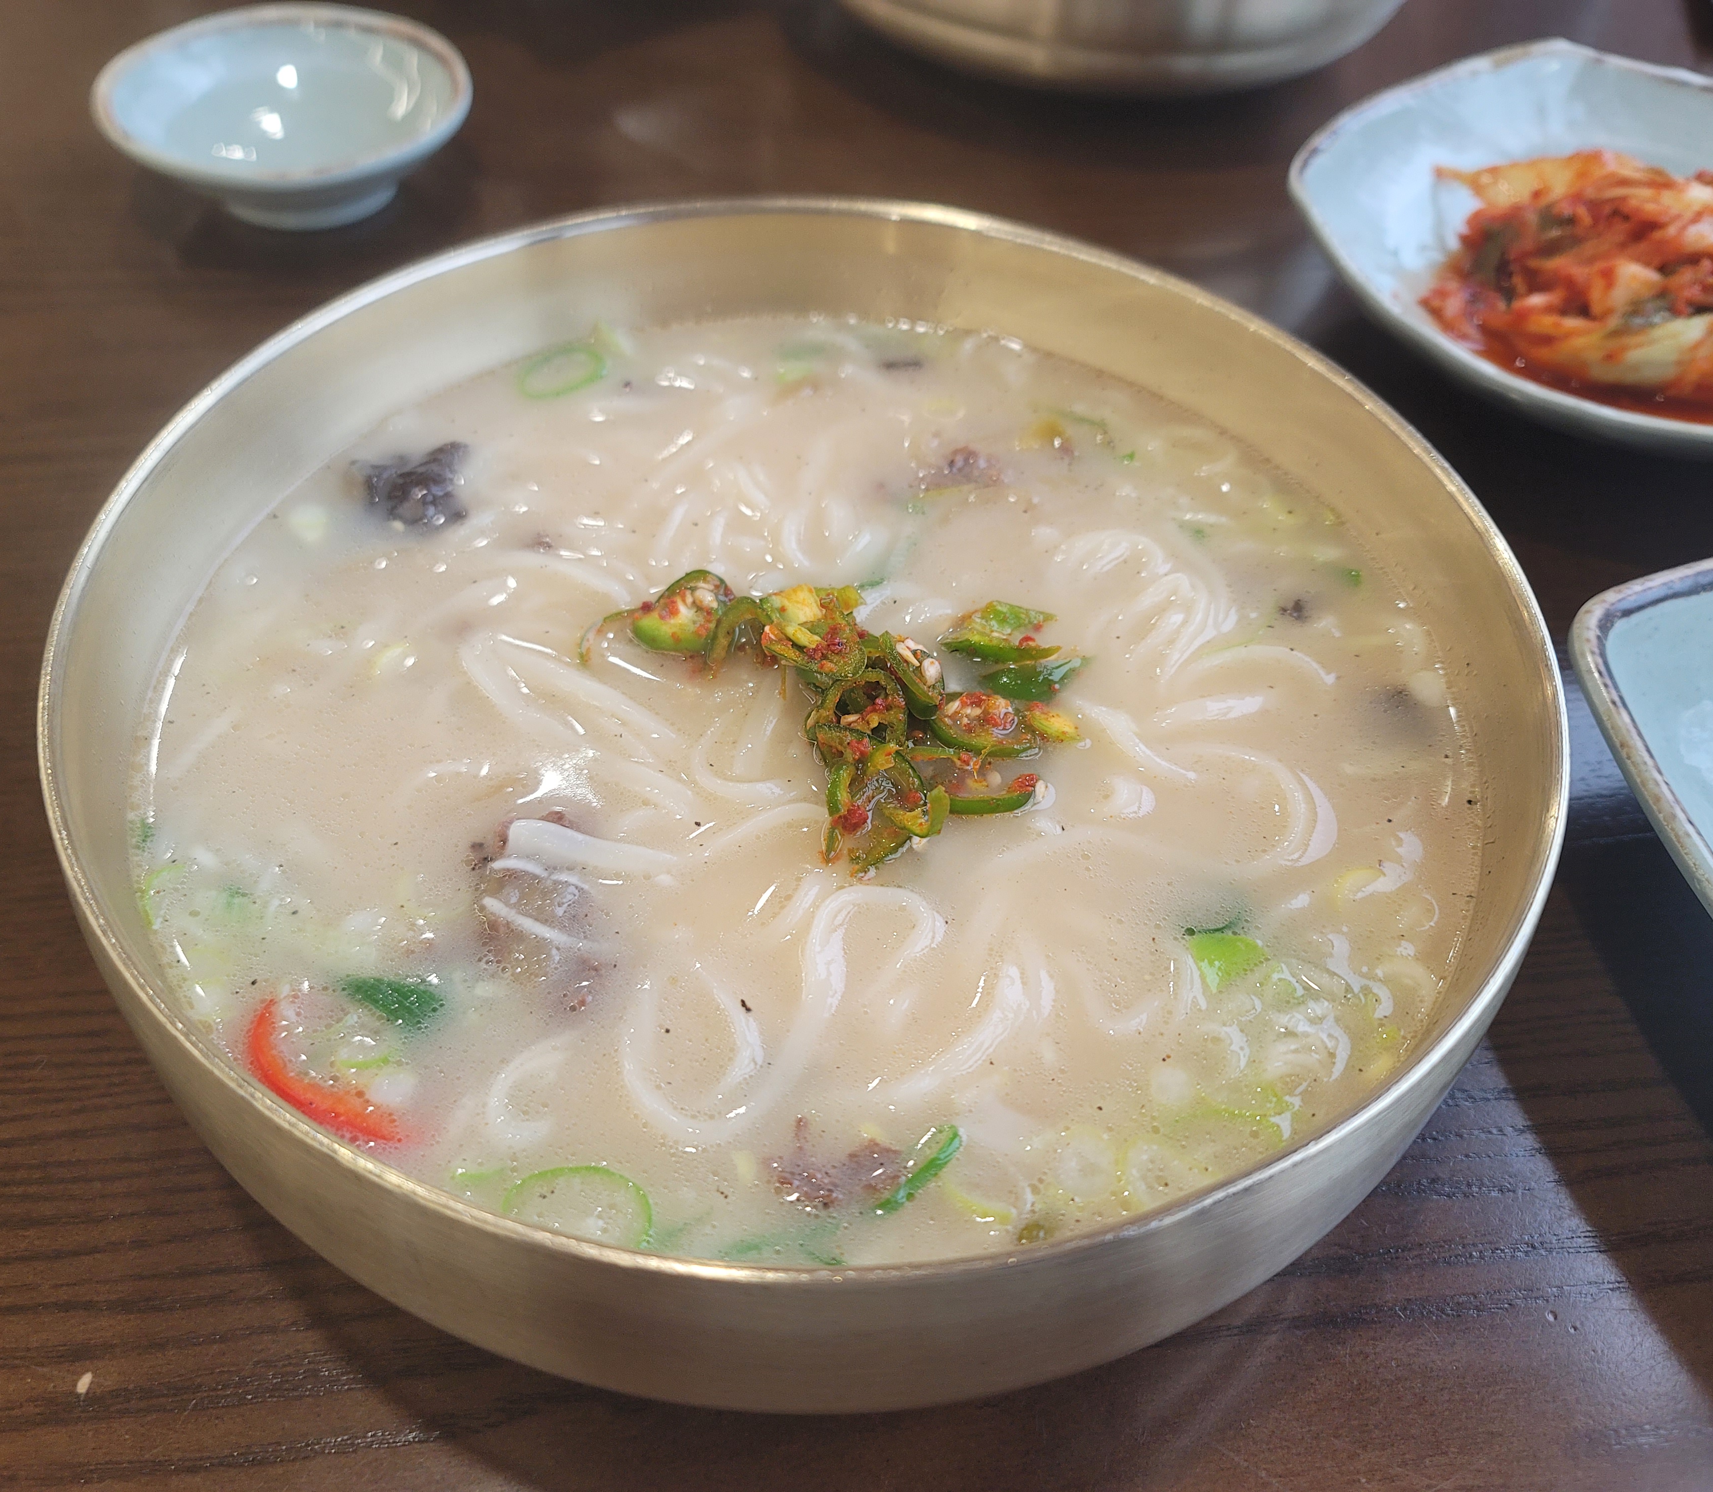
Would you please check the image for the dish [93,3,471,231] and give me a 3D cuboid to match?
[{"bbox_3d":[-0.150,-0.163,0.386,0.094,0.027,0.094,3,50,-3],"label":"dish"}]

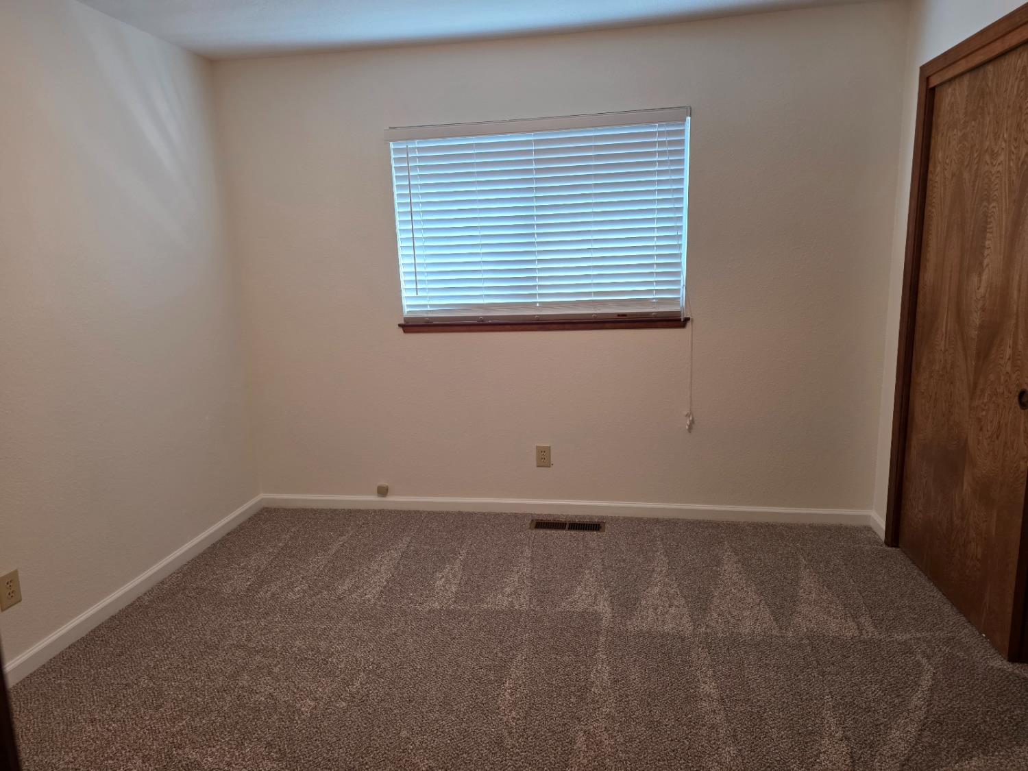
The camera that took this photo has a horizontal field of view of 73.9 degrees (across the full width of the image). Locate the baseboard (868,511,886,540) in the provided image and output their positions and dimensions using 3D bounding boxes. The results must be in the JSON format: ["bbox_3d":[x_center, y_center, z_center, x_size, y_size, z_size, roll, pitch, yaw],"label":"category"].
[{"bbox_3d":[1.769,0.686,3.311,0.015,0.080,0.201,0,11,9],"label":"baseboard"}]

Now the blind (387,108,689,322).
[{"bbox_3d":[0.107,-0.810,3.396,1.469,0.964,0.065,0,11,9],"label":"blind"}]

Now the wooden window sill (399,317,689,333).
[{"bbox_3d":[0.136,-0.309,3.502,1.485,0.053,0.080,0,11,9],"label":"wooden window sill"}]

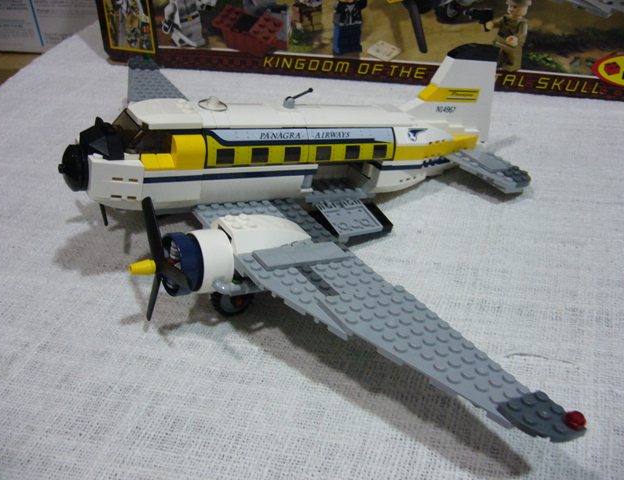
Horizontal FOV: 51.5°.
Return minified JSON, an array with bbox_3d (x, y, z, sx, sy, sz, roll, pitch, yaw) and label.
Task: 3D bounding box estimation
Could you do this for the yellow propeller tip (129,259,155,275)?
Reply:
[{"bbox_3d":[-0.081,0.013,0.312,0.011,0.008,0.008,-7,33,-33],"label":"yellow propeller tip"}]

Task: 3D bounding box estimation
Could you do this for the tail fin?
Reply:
[{"bbox_3d":[0.097,-0.102,0.455,0.091,0.070,0.009,-7,21,-33],"label":"tail fin"}]

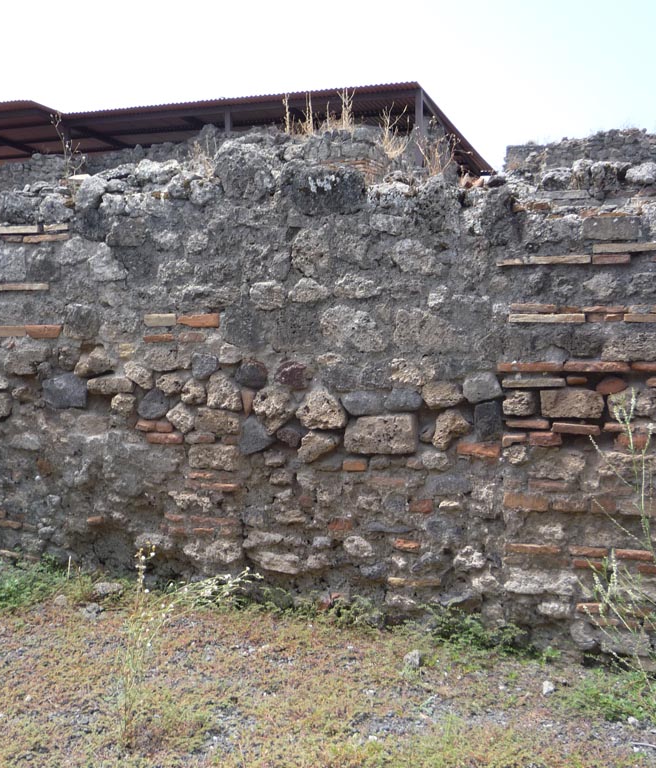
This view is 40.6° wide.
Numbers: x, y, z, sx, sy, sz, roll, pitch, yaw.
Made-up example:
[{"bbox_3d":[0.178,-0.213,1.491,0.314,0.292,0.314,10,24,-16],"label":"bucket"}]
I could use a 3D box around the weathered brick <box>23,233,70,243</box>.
[{"bbox_3d":[-1.481,-0.783,4.808,0.282,0.038,0.140,1,4,16],"label":"weathered brick"}]

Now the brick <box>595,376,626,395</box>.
[{"bbox_3d":[1.280,0.005,4.008,0.132,0.074,0.110,1,5,15],"label":"brick"}]

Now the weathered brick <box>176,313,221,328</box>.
[{"bbox_3d":[-0.641,-0.324,4.566,0.237,0.063,0.120,1,3,15],"label":"weathered brick"}]

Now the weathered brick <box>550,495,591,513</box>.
[{"bbox_3d":[1.138,0.555,4.131,0.170,0.051,0.130,1,4,16],"label":"weathered brick"}]

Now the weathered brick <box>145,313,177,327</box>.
[{"bbox_3d":[-0.849,-0.334,4.644,0.182,0.059,0.120,1,4,16],"label":"weathered brick"}]

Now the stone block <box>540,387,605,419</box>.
[{"bbox_3d":[1.139,0.088,4.141,0.280,0.131,0.160,1,3,15],"label":"stone block"}]

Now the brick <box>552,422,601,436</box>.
[{"bbox_3d":[1.141,0.200,4.067,0.204,0.044,0.120,1,5,15],"label":"brick"}]

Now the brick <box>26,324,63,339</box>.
[{"bbox_3d":[-1.498,-0.282,4.792,0.220,0.064,0.120,1,3,15],"label":"brick"}]

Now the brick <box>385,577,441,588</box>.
[{"bbox_3d":[0.439,0.956,4.369,0.266,0.043,0.140,1,4,16],"label":"brick"}]

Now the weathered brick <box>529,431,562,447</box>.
[{"bbox_3d":[1.022,0.251,4.158,0.148,0.060,0.120,1,3,15],"label":"weathered brick"}]

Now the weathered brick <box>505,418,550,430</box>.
[{"bbox_3d":[0.944,0.184,4.181,0.199,0.040,0.130,1,3,15],"label":"weathered brick"}]

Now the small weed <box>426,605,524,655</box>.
[{"bbox_3d":[0.656,1.093,3.950,0.430,0.210,0.260,1,5,15],"label":"small weed"}]

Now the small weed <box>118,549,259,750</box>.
[{"bbox_3d":[-0.484,0.918,3.080,0.470,0.650,0.380,0,5,0],"label":"small weed"}]

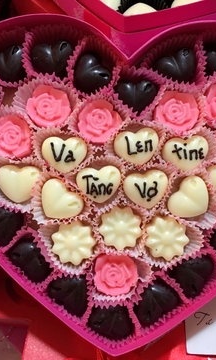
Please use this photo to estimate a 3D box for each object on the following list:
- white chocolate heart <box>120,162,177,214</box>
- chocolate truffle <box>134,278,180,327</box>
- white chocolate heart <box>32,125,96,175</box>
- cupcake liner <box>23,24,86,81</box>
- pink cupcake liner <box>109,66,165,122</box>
[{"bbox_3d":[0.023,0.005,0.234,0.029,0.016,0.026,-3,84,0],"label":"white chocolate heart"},{"bbox_3d":[0.031,0.076,0.249,0.028,0.015,0.026,-39,85,0],"label":"chocolate truffle"},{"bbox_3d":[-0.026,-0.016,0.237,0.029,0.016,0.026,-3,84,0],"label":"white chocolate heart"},{"bbox_3d":[-0.033,-0.079,0.261,0.039,0.018,0.035,0,86,3],"label":"cupcake liner"},{"bbox_3d":[0.019,-0.053,0.257,0.034,0.018,0.034,0,86,3],"label":"pink cupcake liner"}]

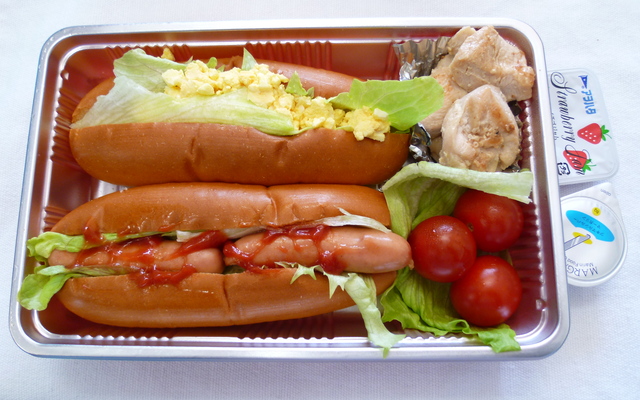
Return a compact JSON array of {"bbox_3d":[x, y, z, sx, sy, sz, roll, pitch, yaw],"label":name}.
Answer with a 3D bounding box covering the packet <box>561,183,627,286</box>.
[{"bbox_3d":[0.126,0.017,0.218,0.044,0.014,0.050,29,82,6],"label":"packet"}]

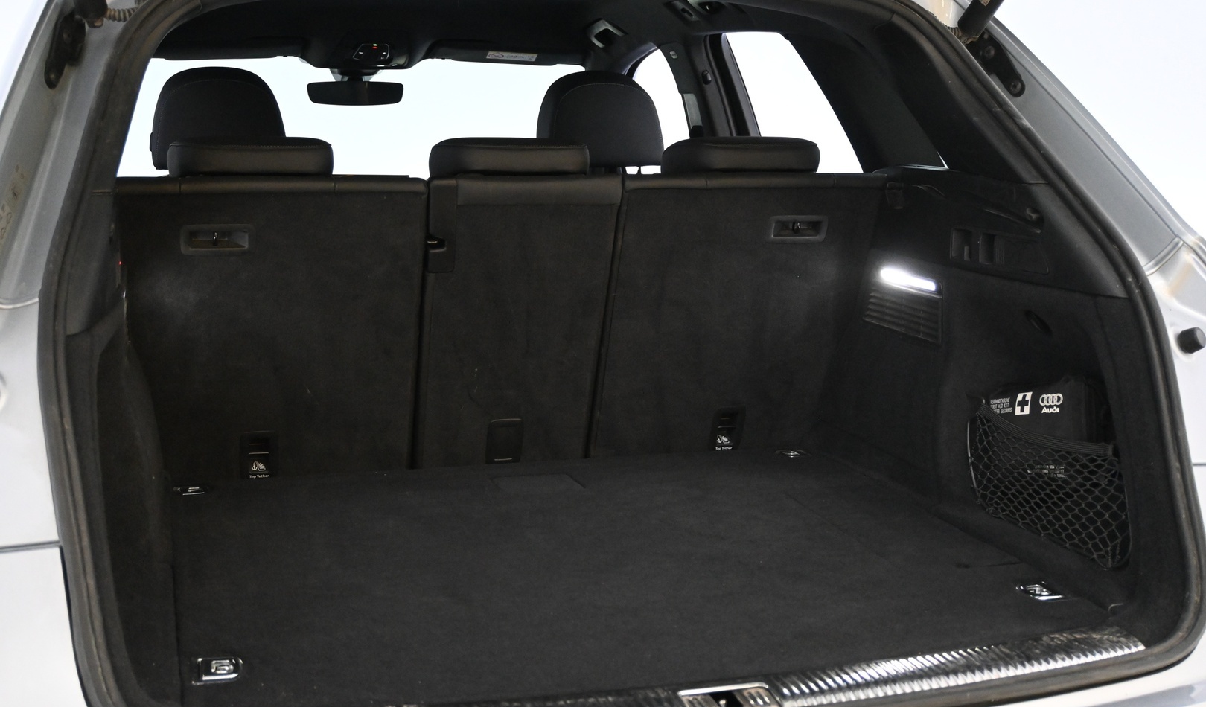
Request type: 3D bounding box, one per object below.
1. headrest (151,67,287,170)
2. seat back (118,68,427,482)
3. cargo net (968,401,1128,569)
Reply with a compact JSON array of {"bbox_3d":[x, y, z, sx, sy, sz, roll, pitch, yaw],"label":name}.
[{"bbox_3d":[-0.735,-0.450,2.767,0.250,0.200,0.125,-2,16,-17],"label":"headrest"},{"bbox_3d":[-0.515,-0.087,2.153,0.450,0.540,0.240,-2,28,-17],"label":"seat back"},{"bbox_3d":[0.561,0.158,1.848,0.055,0.140,0.325,-2,10,-17],"label":"cargo net"}]

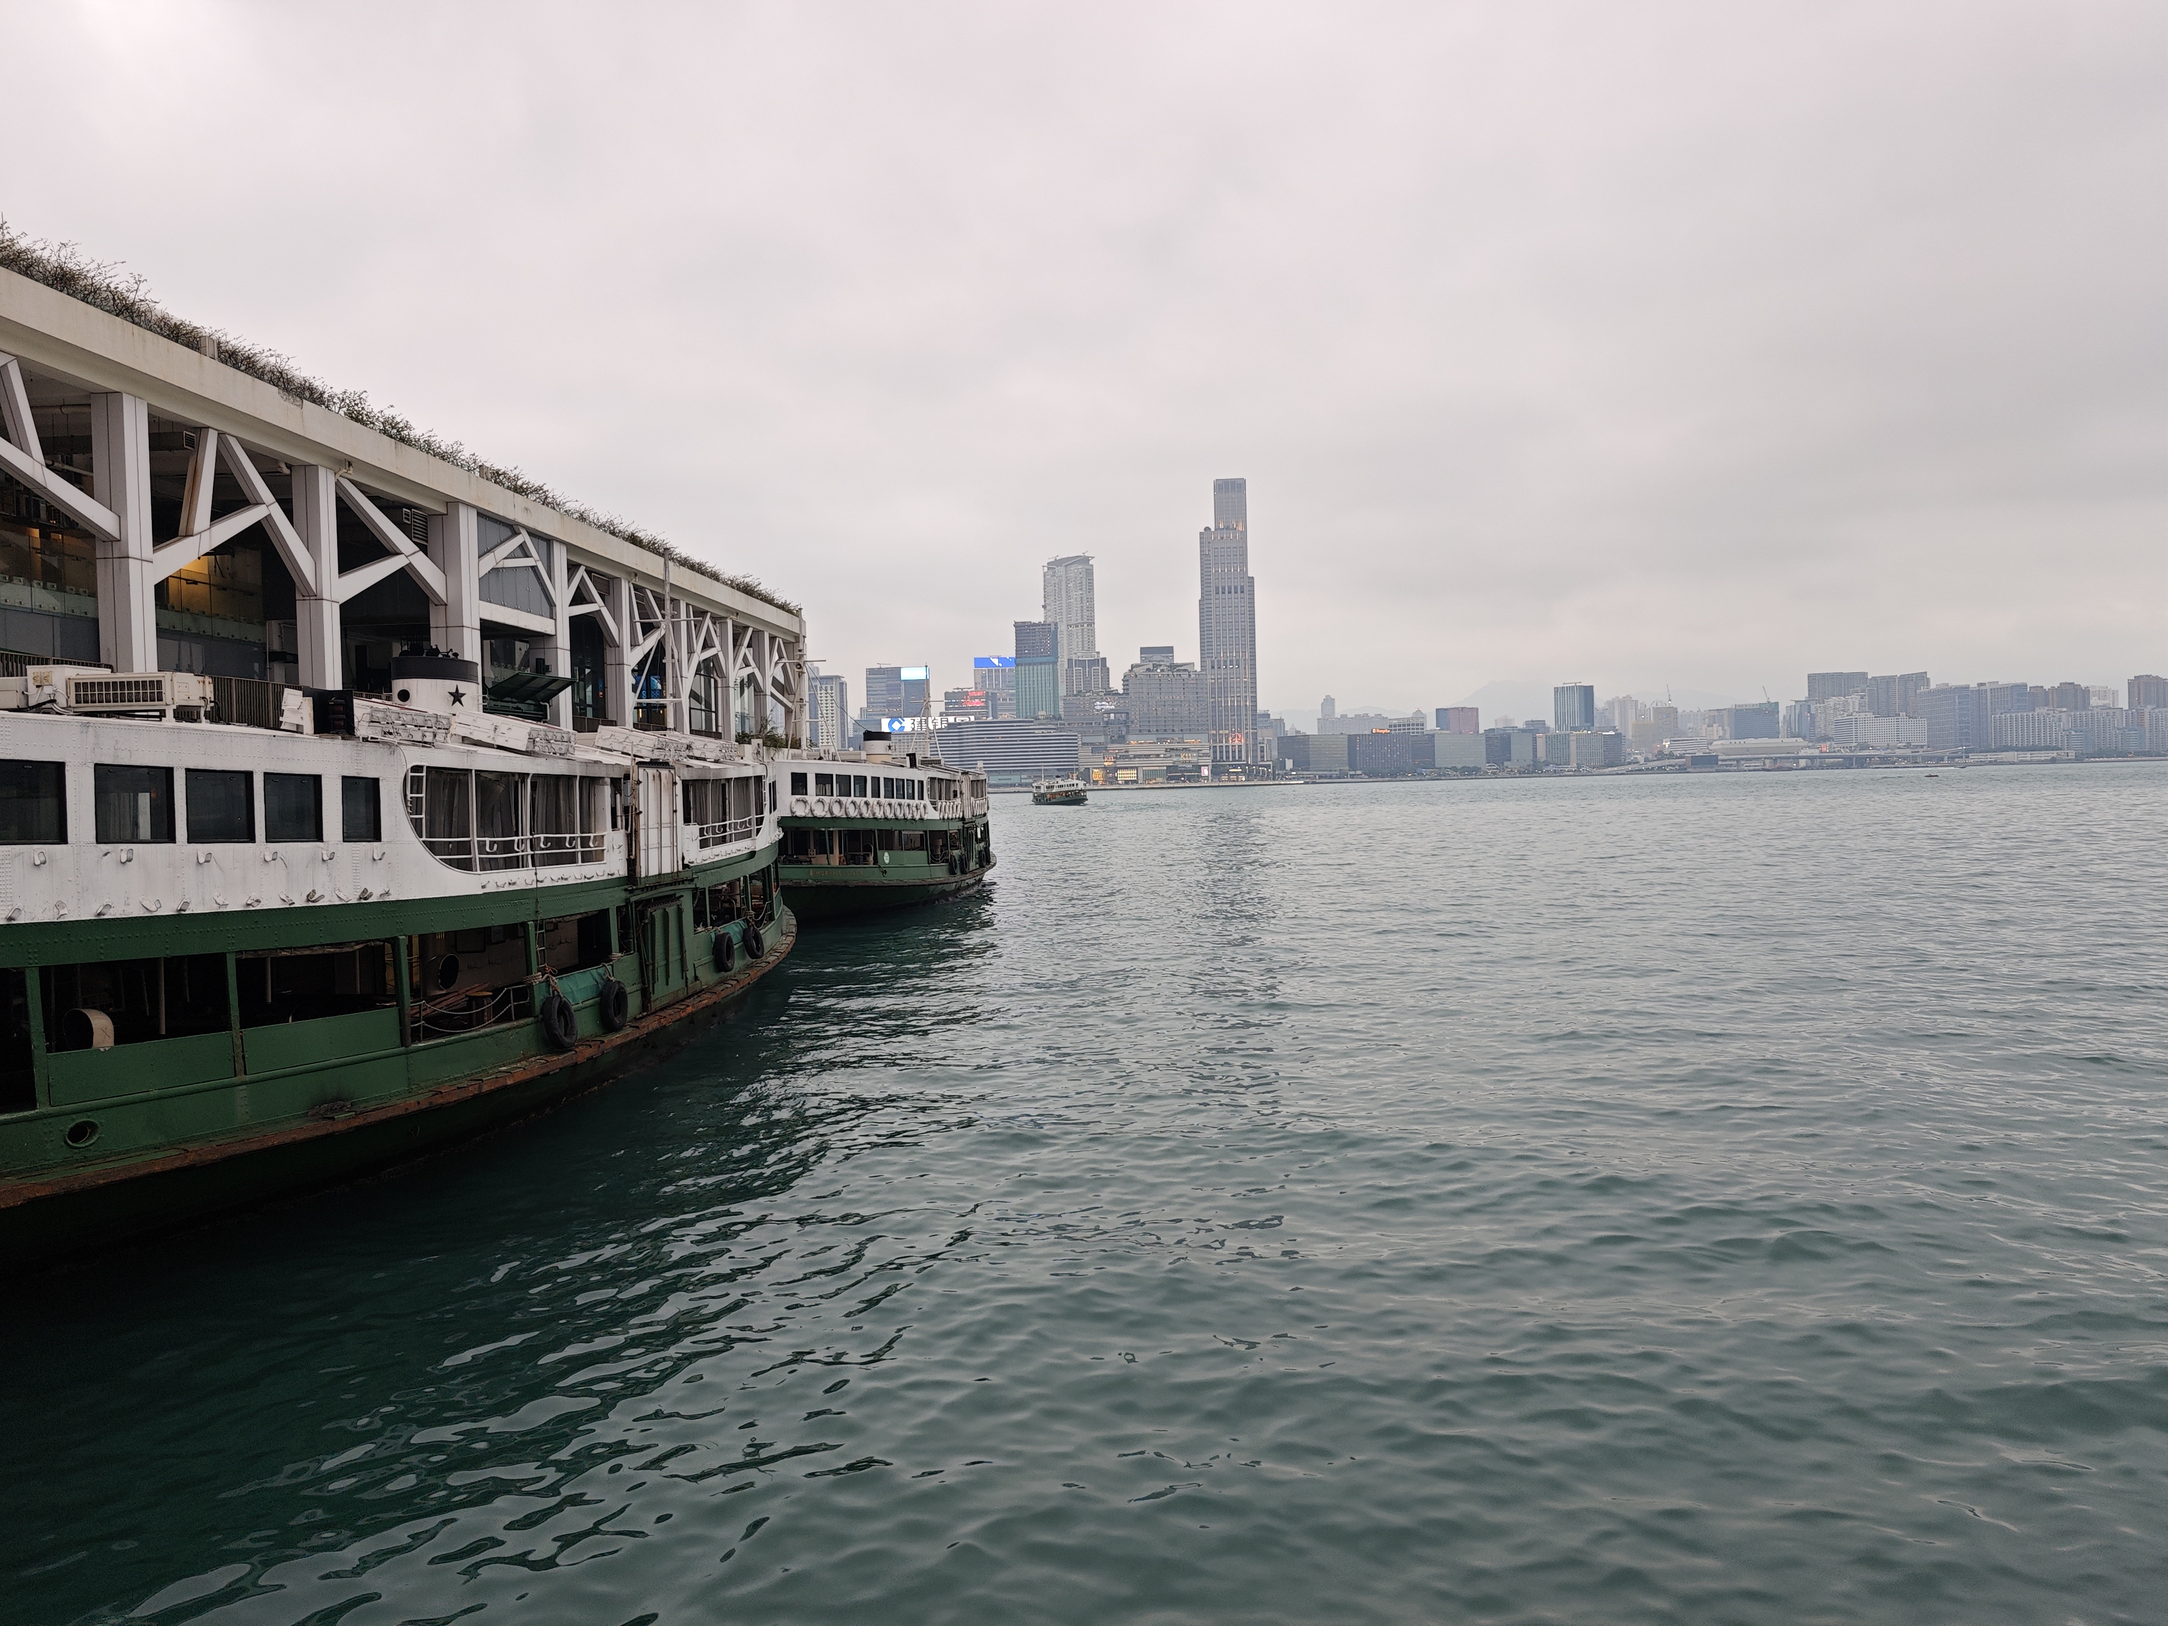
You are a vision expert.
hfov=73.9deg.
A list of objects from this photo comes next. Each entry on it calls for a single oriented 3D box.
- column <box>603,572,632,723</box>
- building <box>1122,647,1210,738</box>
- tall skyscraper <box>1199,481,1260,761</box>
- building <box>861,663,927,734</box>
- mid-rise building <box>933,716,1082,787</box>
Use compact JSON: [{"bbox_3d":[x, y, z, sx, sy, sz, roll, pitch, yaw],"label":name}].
[{"bbox_3d":[-19.458,-6.370,60.200,0.750,6.866,0.800,-1,1,3],"label":"column"},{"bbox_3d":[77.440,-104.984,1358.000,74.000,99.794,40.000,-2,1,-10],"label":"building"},{"bbox_3d":[136.217,-172.223,1355.000,53.000,283.905,48.000,-1,1,4],"label":"tall skyscraper"},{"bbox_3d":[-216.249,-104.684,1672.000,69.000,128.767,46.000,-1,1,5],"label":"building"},{"bbox_3d":[-70.189,-55.149,1312.000,126.000,60.934,58.000,-1,1,12],"label":"mid-rise building"}]

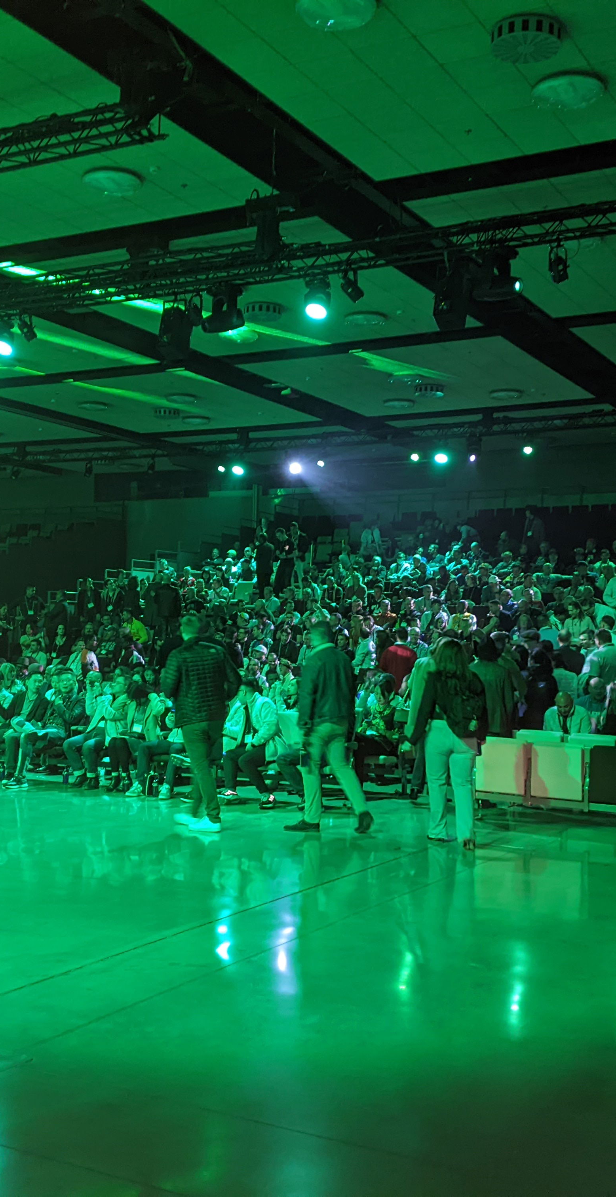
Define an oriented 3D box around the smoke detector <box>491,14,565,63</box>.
[{"bbox_3d":[1.946,-4.934,11.023,0.630,0.160,0.630,2,-2,0],"label":"smoke detector"}]

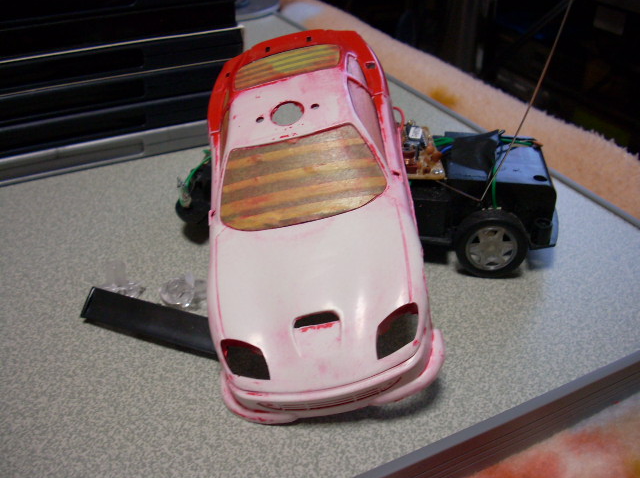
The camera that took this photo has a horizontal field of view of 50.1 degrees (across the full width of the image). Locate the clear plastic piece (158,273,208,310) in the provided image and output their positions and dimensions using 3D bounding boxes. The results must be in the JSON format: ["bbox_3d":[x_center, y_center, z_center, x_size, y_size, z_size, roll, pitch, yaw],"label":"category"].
[{"bbox_3d":[-0.052,0.020,0.260,0.019,0.009,0.013,-1,33,0],"label":"clear plastic piece"}]

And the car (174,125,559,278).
[{"bbox_3d":[0.020,-0.022,0.290,0.159,0.043,0.059,4,34,7],"label":"car"}]

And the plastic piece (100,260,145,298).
[{"bbox_3d":[-0.077,0.017,0.264,0.017,0.010,0.012,-1,33,0],"label":"plastic piece"}]

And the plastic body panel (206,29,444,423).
[{"bbox_3d":[-0.005,-0.020,0.236,0.071,0.042,0.163,-11,53,8],"label":"plastic body panel"}]

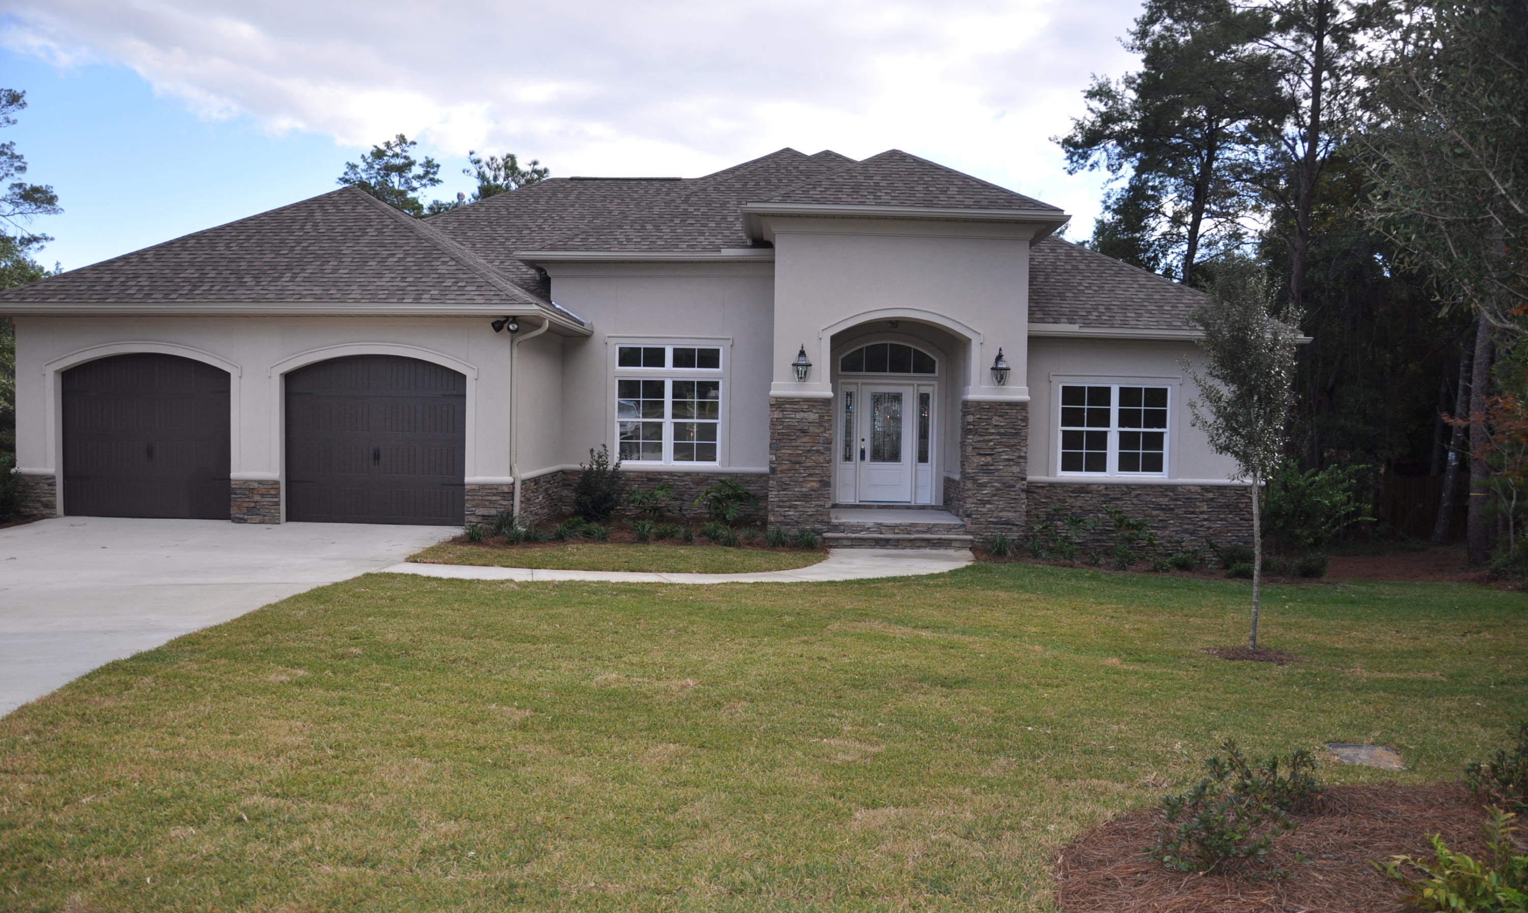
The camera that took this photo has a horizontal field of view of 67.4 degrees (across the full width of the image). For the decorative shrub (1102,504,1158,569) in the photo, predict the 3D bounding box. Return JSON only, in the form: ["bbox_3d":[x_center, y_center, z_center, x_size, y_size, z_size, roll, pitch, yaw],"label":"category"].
[{"bbox_3d":[5.735,1.259,17.950,0.800,0.974,0.720,1,2,4],"label":"decorative shrub"}]

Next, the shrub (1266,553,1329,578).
[{"bbox_3d":[8.191,1.669,17.600,0.918,0.340,0.689,1,2,4],"label":"shrub"}]

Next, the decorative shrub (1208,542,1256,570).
[{"bbox_3d":[7.387,1.575,18.100,0.700,0.419,0.600,1,2,4],"label":"decorative shrub"}]

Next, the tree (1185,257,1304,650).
[{"bbox_3d":[4.101,-0.015,9.800,0.960,3.361,0.960,2,3,23],"label":"tree"}]

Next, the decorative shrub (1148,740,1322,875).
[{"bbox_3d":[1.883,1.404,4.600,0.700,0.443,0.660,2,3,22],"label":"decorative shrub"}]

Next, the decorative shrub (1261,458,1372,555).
[{"bbox_3d":[9.979,0.881,20.700,1.789,1.706,1.610,1,2,4],"label":"decorative shrub"}]

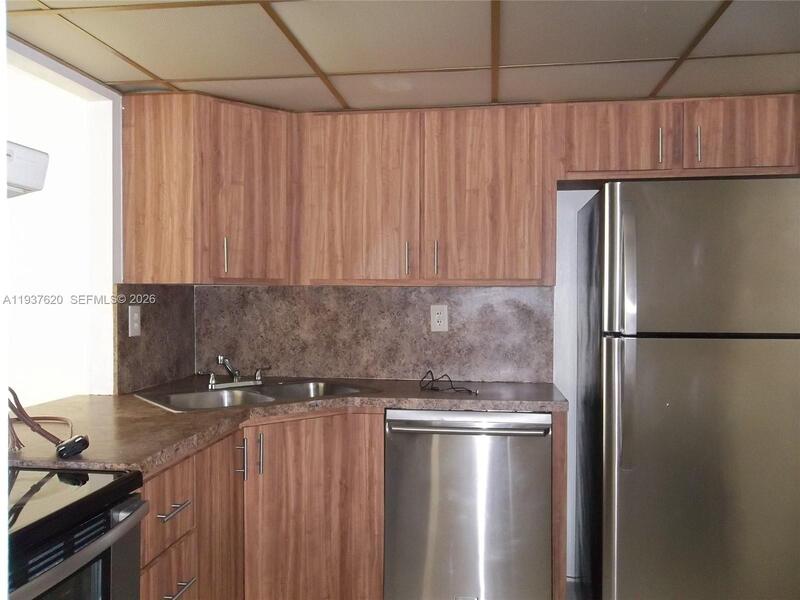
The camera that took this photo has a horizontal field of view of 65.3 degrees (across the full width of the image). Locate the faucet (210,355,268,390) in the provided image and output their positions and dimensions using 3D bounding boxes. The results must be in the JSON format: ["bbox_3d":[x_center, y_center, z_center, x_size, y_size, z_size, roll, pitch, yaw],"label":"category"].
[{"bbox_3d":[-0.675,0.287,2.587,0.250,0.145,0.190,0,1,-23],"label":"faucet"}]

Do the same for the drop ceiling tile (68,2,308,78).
[{"bbox_3d":[-0.623,-0.823,2.005,0.600,0.020,0.600,0,1,8],"label":"drop ceiling tile"}]

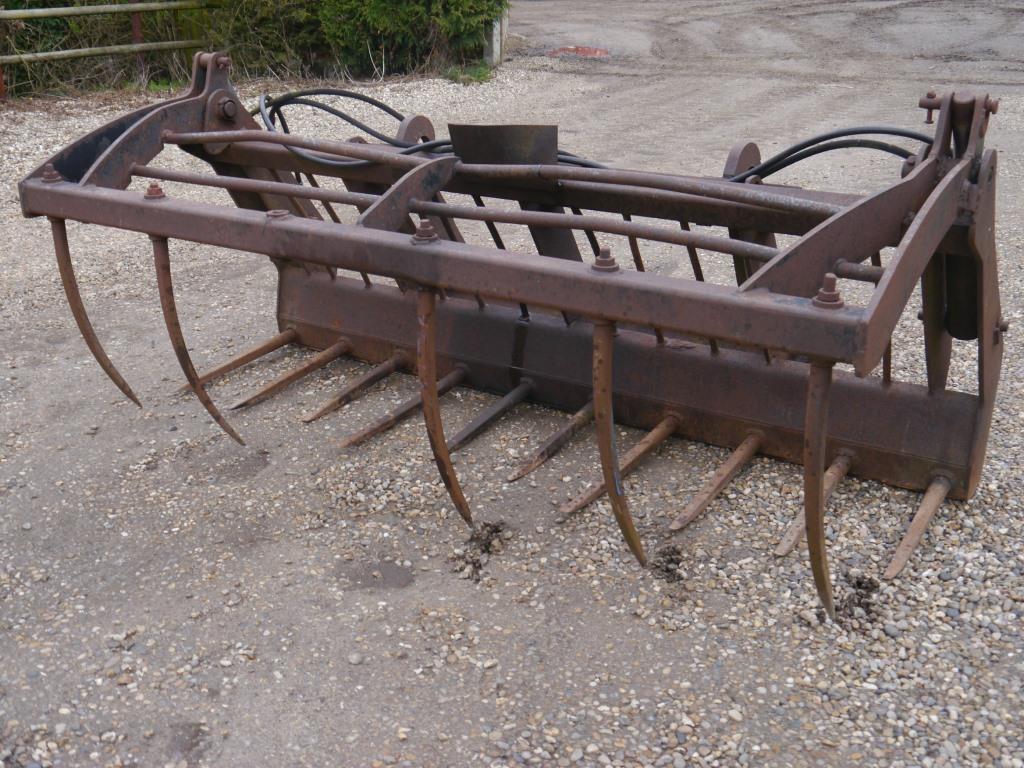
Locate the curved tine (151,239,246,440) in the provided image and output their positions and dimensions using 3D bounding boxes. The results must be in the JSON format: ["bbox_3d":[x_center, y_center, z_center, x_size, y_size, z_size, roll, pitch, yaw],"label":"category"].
[{"bbox_3d":[-0.864,-0.100,3.118,0.038,0.676,0.218,13,26,32],"label":"curved tine"}]

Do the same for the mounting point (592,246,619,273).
[{"bbox_3d":[0.183,-0.246,2.186,0.053,0.044,0.053,-1,22,0],"label":"mounting point"}]

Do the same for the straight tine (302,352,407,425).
[{"bbox_3d":[-0.507,0.013,3.642,0.042,0.042,0.531,11,29,29],"label":"straight tine"}]

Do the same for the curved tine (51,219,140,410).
[{"bbox_3d":[-1.232,-0.184,3.352,0.038,0.676,0.218,13,26,32],"label":"curved tine"}]

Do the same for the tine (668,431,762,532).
[{"bbox_3d":[0.542,0.256,2.968,0.042,0.042,0.538,13,30,32],"label":"tine"}]

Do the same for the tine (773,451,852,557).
[{"bbox_3d":[0.763,0.301,2.840,0.042,0.042,0.517,12,30,31],"label":"tine"}]

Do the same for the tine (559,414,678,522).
[{"bbox_3d":[0.302,0.215,3.086,0.042,0.042,0.602,14,30,34],"label":"tine"}]

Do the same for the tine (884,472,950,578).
[{"bbox_3d":[0.981,0.345,2.717,0.042,0.042,0.487,13,30,32],"label":"tine"}]

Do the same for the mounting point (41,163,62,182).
[{"bbox_3d":[-1.286,-0.583,3.123,0.053,0.044,0.053,13,26,32],"label":"mounting point"}]

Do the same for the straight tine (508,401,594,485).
[{"bbox_3d":[0.128,0.158,3.239,0.042,0.042,0.527,12,29,30],"label":"straight tine"}]

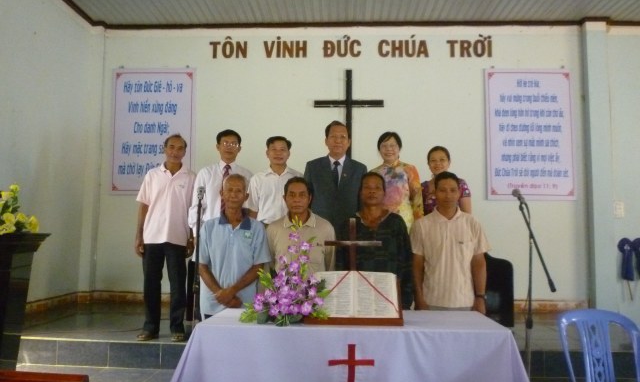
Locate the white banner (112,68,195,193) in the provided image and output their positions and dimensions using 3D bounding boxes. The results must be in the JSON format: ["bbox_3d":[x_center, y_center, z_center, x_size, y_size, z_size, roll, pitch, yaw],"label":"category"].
[{"bbox_3d":[-1.993,-0.714,6.397,1.026,1.533,0.030,0,-5,3],"label":"white banner"}]

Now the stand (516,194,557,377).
[{"bbox_3d":[1.220,0.737,3.069,0.380,1.427,0.380,-2,-6,22],"label":"stand"}]

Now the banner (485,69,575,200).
[{"bbox_3d":[2.422,-0.658,6.190,0.986,1.528,0.030,0,-5,3],"label":"banner"}]

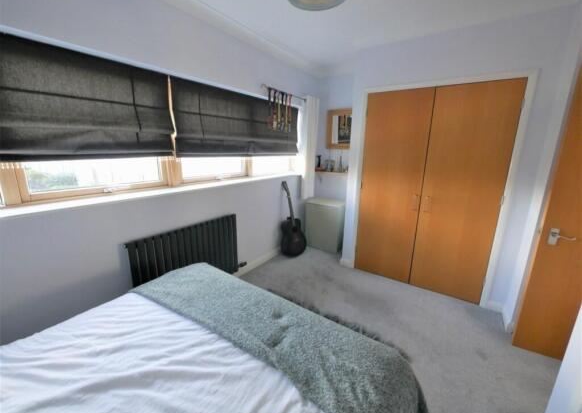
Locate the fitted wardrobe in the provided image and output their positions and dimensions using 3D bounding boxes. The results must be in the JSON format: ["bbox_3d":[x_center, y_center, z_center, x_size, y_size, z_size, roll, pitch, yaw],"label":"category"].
[{"bbox_3d":[1.479,-0.165,2.595,1.240,2.000,0.600,10,17,36],"label":"fitted wardrobe"}]

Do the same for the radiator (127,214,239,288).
[{"bbox_3d":[-0.927,0.496,2.237,0.080,0.640,1.040,10,17,36],"label":"radiator"}]

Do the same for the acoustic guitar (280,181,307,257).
[{"bbox_3d":[-0.002,0.177,3.252,0.125,1.030,0.400,-10,0,41],"label":"acoustic guitar"}]

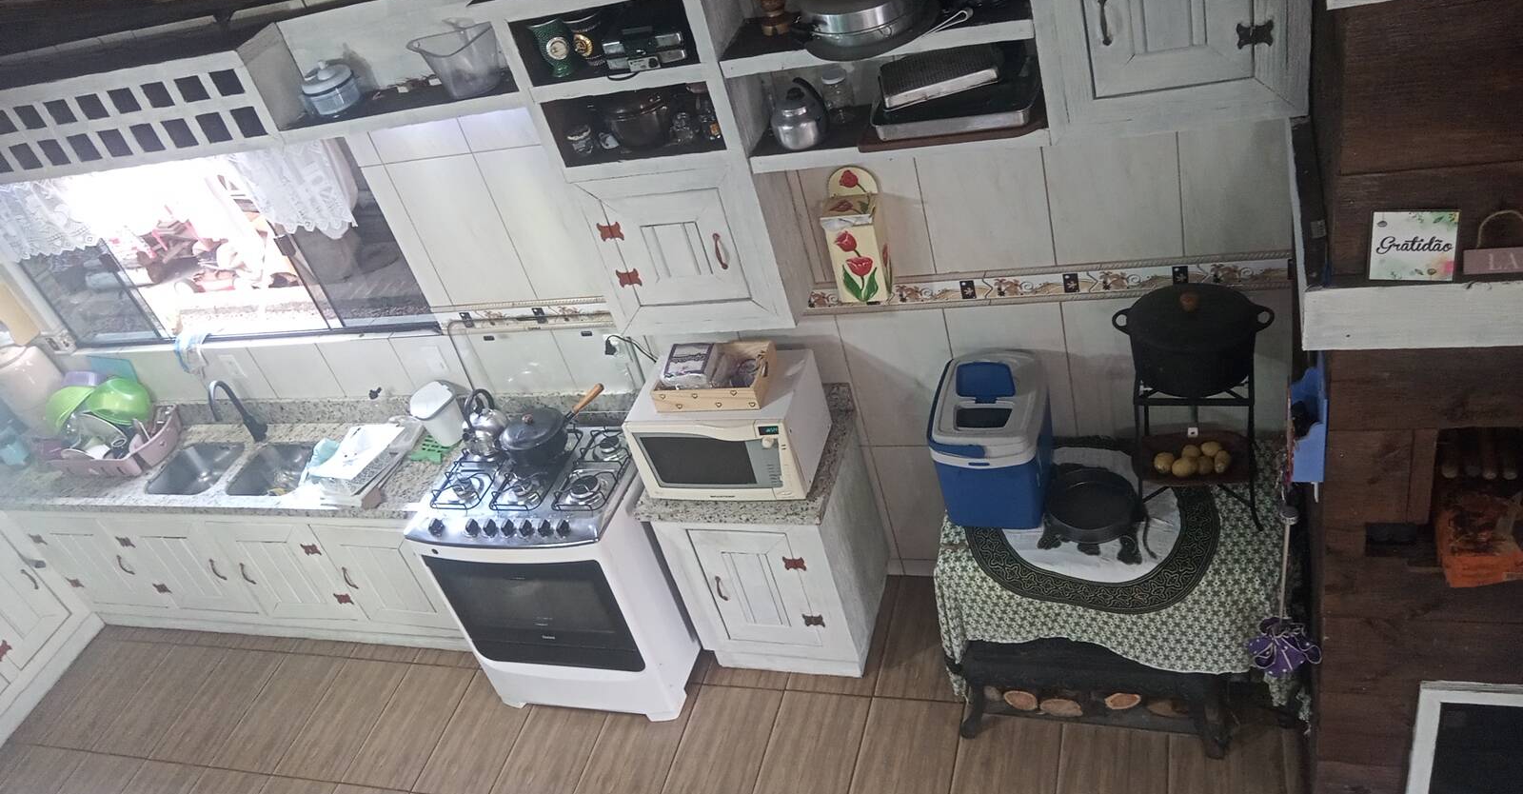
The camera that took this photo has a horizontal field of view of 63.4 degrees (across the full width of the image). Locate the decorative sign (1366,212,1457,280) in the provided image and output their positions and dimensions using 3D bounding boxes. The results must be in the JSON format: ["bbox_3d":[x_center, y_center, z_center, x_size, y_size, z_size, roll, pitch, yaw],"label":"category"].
[{"bbox_3d":[1.264,-0.292,2.387,0.148,0.146,0.012,5,30,27],"label":"decorative sign"}]

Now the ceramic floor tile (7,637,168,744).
[{"bbox_3d":[-2.850,1.301,5.367,0.326,0.010,0.570,-1,39,22],"label":"ceramic floor tile"}]

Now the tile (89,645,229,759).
[{"bbox_3d":[-2.548,1.293,5.243,0.326,0.010,0.570,-1,39,22],"label":"tile"}]

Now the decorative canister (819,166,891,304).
[{"bbox_3d":[0.283,-0.468,3.625,0.150,0.430,0.100,-2,39,22],"label":"decorative canister"}]

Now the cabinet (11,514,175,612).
[{"bbox_3d":[-2.875,0.586,5.599,0.540,0.620,0.475,-1,39,22],"label":"cabinet"}]

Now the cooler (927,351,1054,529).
[{"bbox_3d":[0.725,0.138,3.826,0.295,0.385,0.403,-1,39,22],"label":"cooler"}]

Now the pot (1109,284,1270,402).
[{"bbox_3d":[1.131,-0.167,3.231,0.405,0.225,0.315,-1,39,22],"label":"pot"}]

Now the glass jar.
[{"bbox_3d":[0.211,-0.834,3.408,0.082,0.134,0.082,-12,36,9],"label":"glass jar"}]

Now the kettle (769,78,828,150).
[{"bbox_3d":[0.092,-0.769,3.287,0.135,0.185,0.175,-40,40,-27],"label":"kettle"}]

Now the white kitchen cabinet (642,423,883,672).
[{"bbox_3d":[0.070,0.565,4.530,0.598,0.776,0.496,-1,39,22],"label":"white kitchen cabinet"}]

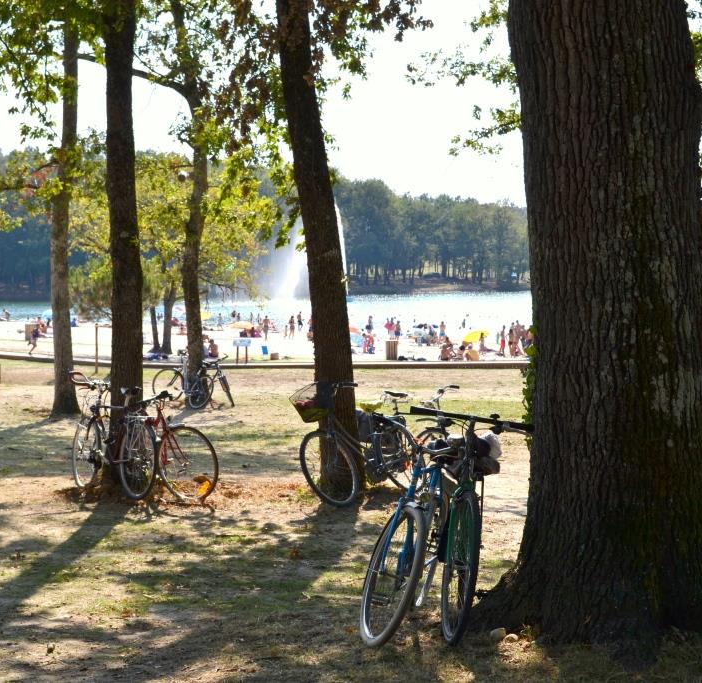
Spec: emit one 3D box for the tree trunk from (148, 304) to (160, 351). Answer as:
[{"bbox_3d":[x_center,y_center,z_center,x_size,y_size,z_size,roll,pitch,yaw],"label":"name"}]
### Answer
[{"bbox_3d":[-10.200,-0.660,75.000,0.500,2.700,0.420,0,3,0],"label":"tree trunk"}]

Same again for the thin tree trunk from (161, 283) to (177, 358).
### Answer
[{"bbox_3d":[-9.400,-1.130,75.000,0.650,3.900,0.520,0,3,0],"label":"thin tree trunk"}]

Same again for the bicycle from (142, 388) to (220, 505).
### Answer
[{"bbox_3d":[-1.730,0.930,13.550,0.600,1.010,1.720,-2,3,-29],"label":"bicycle"}]

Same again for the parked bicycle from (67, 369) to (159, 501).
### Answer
[{"bbox_3d":[-2.170,0.860,13.200,0.600,1.060,1.720,-2,4,-36],"label":"parked bicycle"}]

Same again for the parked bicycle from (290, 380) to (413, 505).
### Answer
[{"bbox_3d":[0.080,0.890,13.120,0.630,1.070,1.750,3,4,43],"label":"parked bicycle"}]

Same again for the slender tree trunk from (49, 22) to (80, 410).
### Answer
[{"bbox_3d":[-5.270,-2.380,26.800,0.520,7.600,0.500,0,3,0],"label":"slender tree trunk"}]

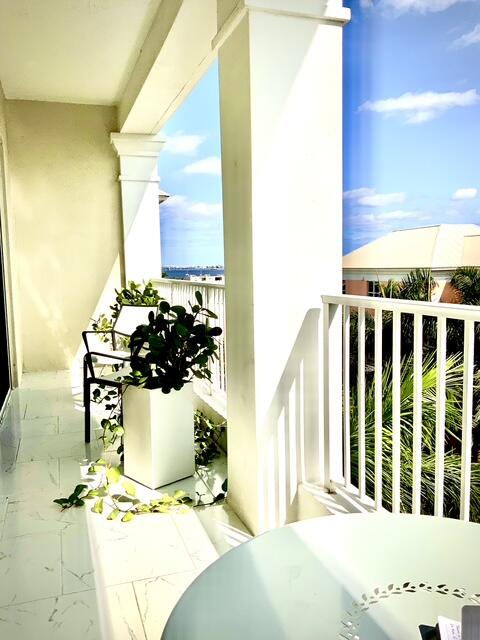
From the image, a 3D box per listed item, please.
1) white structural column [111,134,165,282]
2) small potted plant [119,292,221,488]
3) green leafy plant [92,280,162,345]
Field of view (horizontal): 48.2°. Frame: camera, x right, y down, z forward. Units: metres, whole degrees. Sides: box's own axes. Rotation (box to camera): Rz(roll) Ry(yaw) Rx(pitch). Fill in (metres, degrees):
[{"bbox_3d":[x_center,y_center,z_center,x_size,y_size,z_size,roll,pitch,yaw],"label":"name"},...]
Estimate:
[{"bbox_3d":[-1.233,-0.811,6.630,0.624,2.744,0.528,-3,6,-18],"label":"white structural column"},{"bbox_3d":[-0.399,0.374,3.106,0.470,1.055,0.470,5,8,44],"label":"small potted plant"},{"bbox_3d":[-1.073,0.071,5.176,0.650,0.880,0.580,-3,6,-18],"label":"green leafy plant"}]

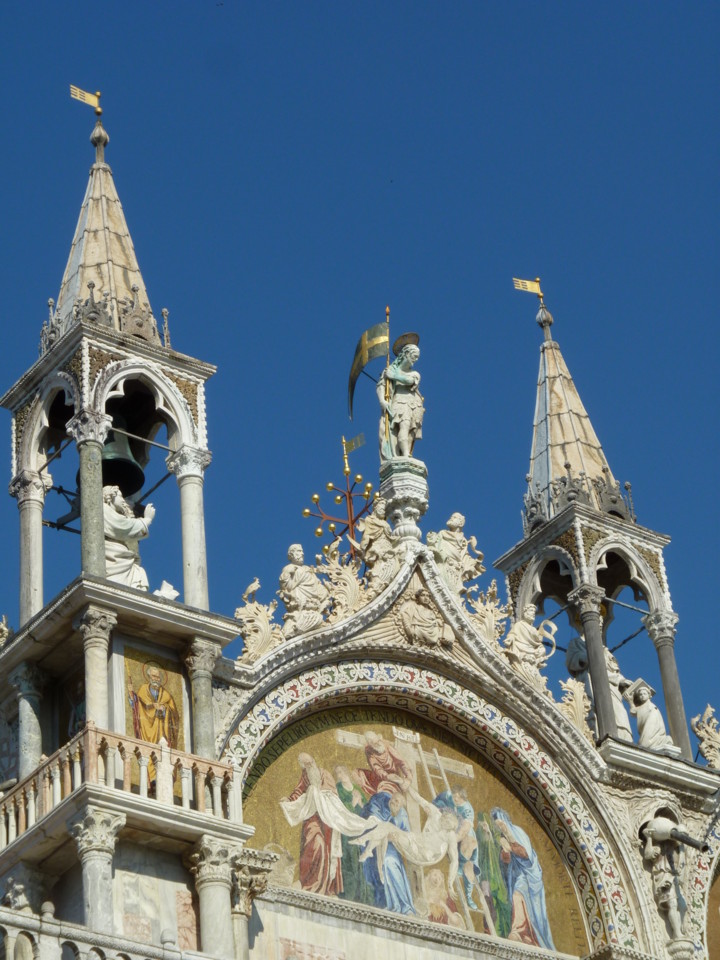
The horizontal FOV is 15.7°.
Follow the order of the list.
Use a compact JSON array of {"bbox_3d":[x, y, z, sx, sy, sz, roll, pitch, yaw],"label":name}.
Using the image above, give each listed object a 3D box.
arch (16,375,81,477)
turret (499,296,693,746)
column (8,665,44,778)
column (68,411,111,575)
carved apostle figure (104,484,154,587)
[{"bbox_3d":[-4.138,-0.853,35.929,0.332,1.327,1.619,19,-41,-32],"label":"arch"},{"bbox_3d":[3.279,0.521,39.465,1.920,8.900,1.950,19,-41,-31],"label":"turret"},{"bbox_3d":[-4.250,3.536,33.577,0.395,2.567,0.395,19,-41,-32],"label":"column"},{"bbox_3d":[-3.348,0.339,32.644,0.430,2.500,0.430,19,-41,-31],"label":"column"},{"bbox_3d":[-3.058,0.904,33.327,0.800,2.000,0.750,-23,-37,24],"label":"carved apostle figure"}]

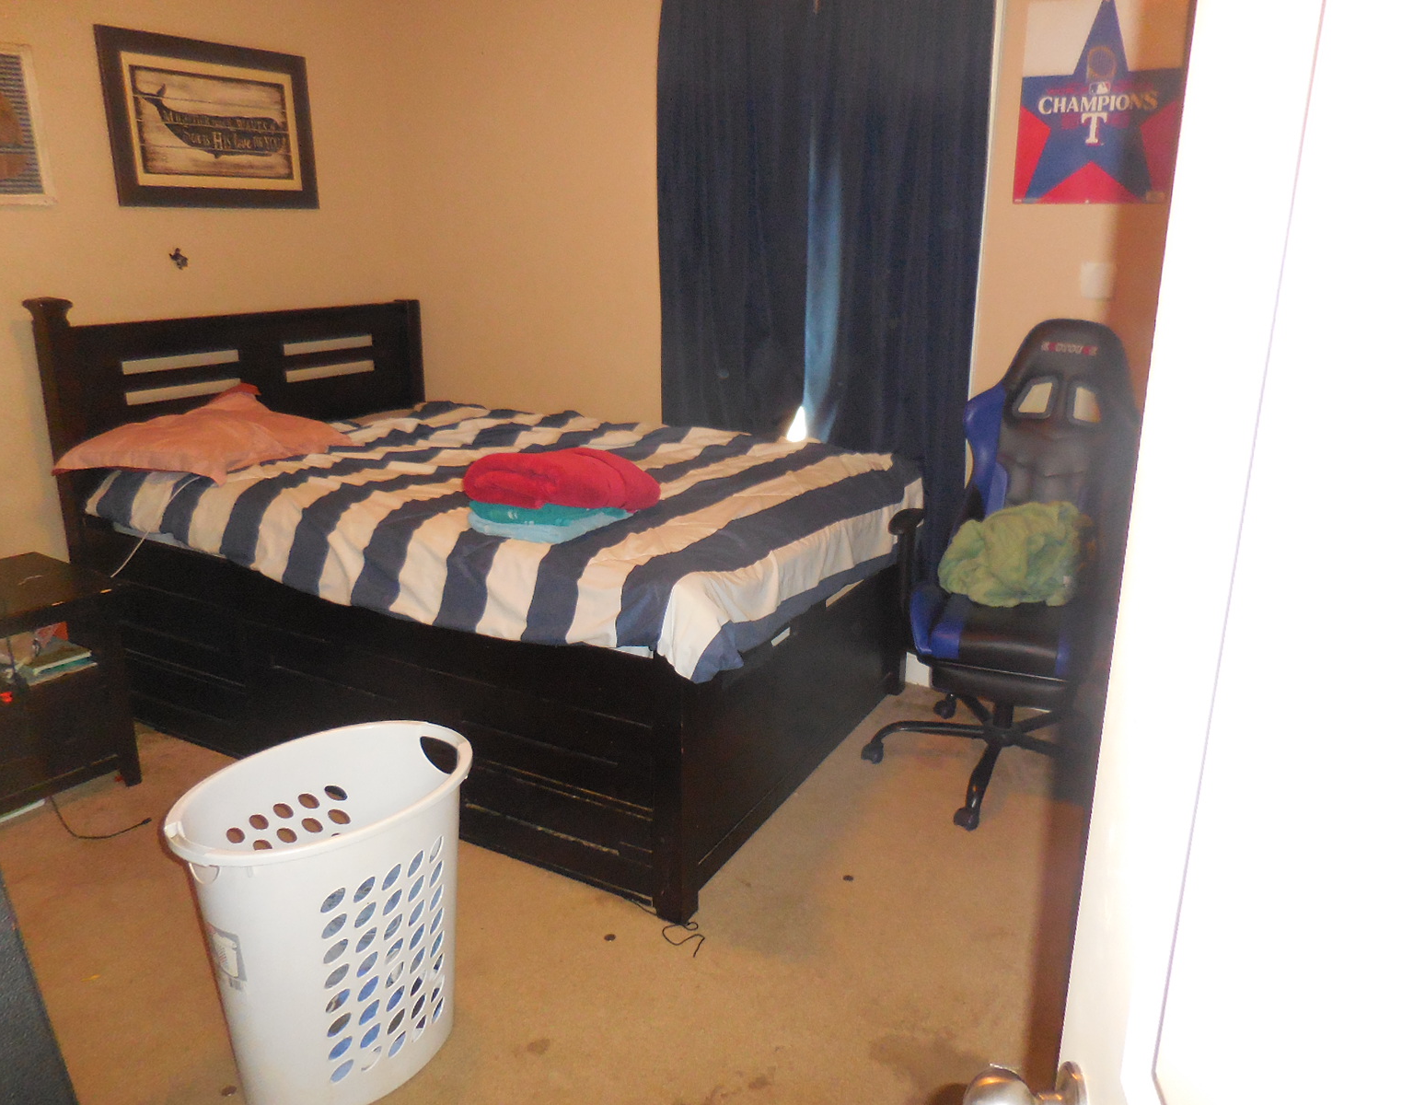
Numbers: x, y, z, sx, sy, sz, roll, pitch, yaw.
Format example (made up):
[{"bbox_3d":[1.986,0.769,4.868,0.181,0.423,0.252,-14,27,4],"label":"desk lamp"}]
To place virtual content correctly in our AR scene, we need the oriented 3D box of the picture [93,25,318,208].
[{"bbox_3d":[-1.657,-1.421,3.554,0.025,0.507,0.771,10,19,28],"label":"picture"}]

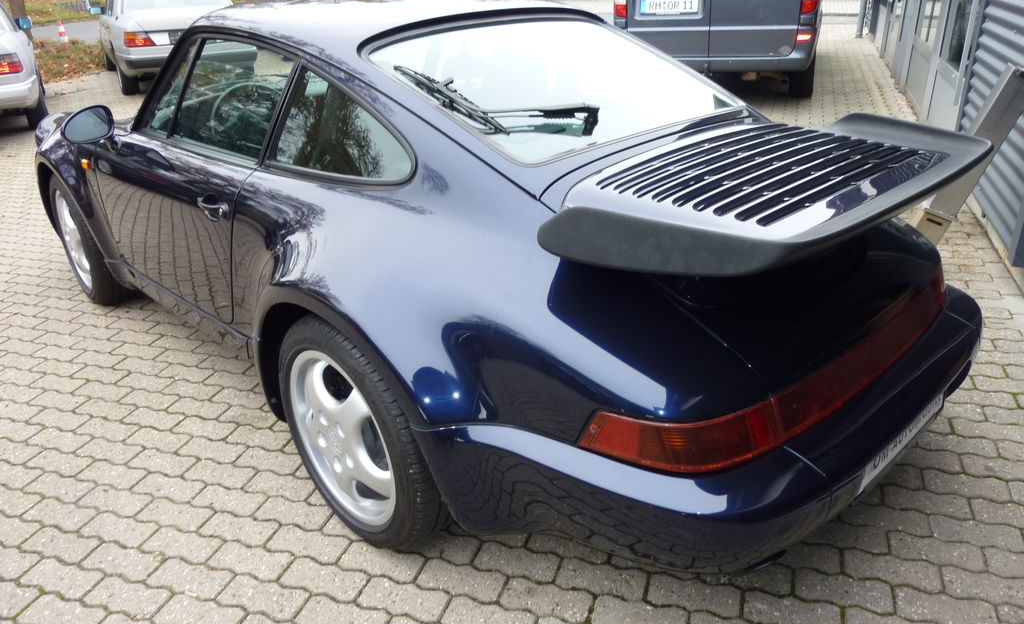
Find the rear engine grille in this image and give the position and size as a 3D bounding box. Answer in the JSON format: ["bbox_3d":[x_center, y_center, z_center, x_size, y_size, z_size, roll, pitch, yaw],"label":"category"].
[{"bbox_3d":[0.598,-0.337,1.703,0.780,0.060,0.440,-23,32,-38],"label":"rear engine grille"}]

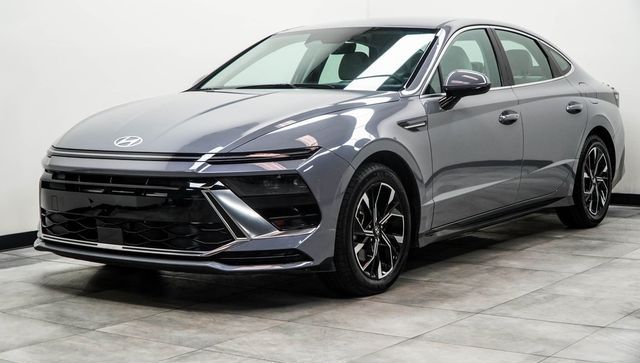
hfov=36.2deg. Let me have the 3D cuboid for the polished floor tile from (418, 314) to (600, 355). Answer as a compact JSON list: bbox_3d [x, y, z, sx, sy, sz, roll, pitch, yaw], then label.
[{"bbox_3d":[0.774,0.626,4.016,0.630,0.012,0.551,1,6,38],"label":"polished floor tile"}]

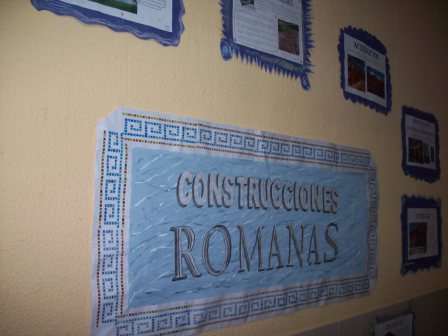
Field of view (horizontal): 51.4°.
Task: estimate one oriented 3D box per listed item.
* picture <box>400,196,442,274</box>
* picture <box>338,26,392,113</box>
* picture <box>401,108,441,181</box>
[{"bbox_3d":[0.845,0.278,1.974,0.414,0.318,0.015,5,-6,-44],"label":"picture"},{"bbox_3d":[0.531,-0.357,1.717,0.390,0.289,0.015,7,-8,-44],"label":"picture"},{"bbox_3d":[0.867,-0.095,2.024,0.395,0.309,0.015,5,-7,-44],"label":"picture"}]

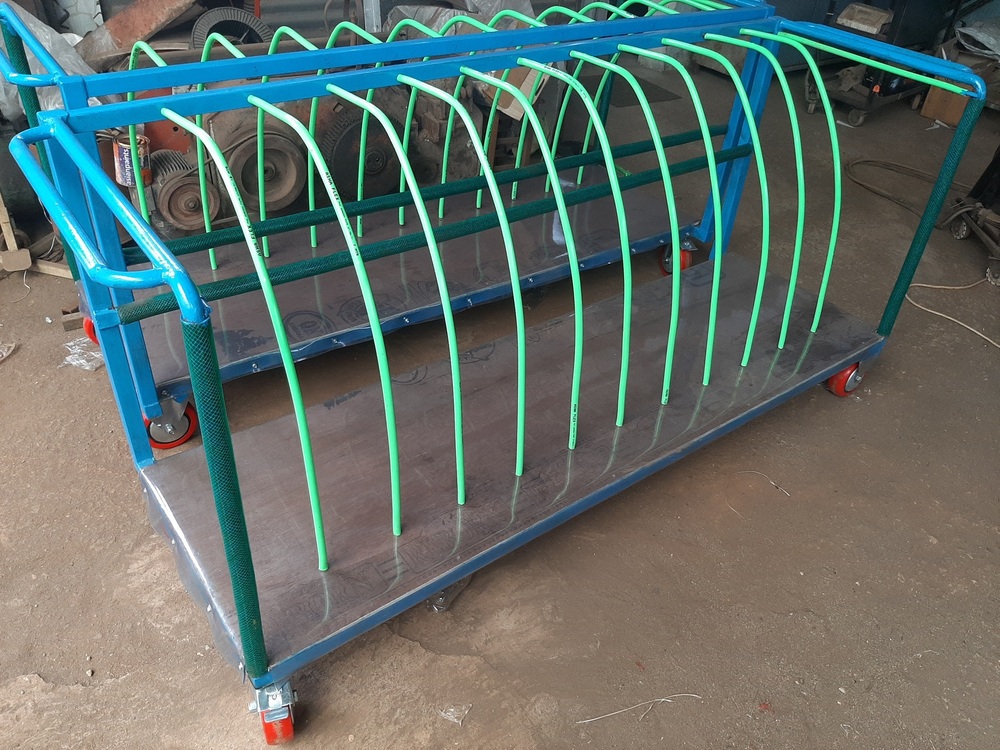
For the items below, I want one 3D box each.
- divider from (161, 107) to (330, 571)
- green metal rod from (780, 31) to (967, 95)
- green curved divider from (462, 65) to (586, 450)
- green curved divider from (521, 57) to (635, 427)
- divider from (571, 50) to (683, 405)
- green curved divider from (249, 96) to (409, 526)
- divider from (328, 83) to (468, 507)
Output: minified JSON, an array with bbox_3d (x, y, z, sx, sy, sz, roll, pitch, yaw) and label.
[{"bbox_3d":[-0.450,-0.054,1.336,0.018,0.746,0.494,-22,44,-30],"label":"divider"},{"bbox_3d":[0.947,-0.815,1.949,0.017,0.017,0.542,-21,45,-31],"label":"green metal rod"},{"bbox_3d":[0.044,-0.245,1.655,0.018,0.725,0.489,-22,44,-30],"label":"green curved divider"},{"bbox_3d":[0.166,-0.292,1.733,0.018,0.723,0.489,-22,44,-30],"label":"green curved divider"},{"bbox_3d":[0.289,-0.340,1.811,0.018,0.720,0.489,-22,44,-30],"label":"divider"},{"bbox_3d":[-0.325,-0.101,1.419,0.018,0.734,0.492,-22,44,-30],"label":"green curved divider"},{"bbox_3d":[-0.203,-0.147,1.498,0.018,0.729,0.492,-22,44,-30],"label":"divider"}]

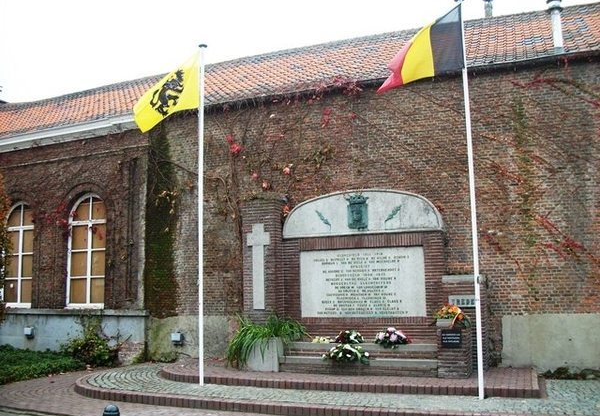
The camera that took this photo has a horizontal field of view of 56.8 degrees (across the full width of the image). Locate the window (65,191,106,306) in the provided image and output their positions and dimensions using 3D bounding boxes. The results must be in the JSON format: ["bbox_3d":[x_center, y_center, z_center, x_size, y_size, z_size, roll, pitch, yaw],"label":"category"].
[{"bbox_3d":[-4.999,1.005,13.015,1.188,2.708,0.145,-4,-8,20],"label":"window"}]

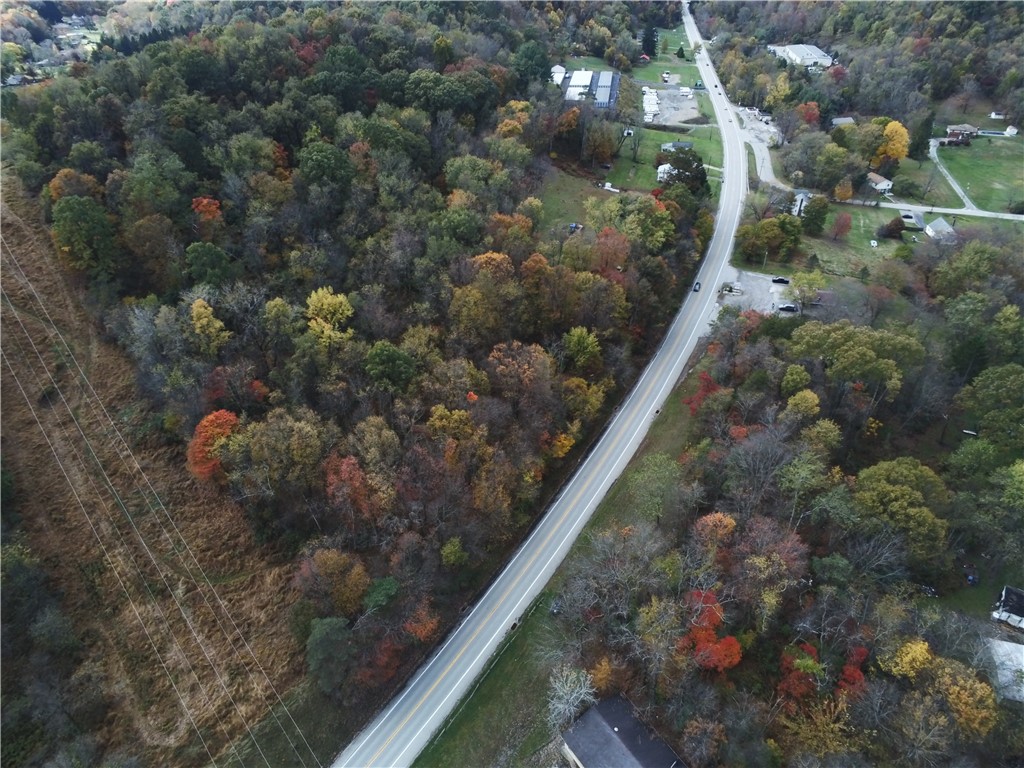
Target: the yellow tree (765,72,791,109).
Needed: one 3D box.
[{"bbox_3d":[164.197,-182.281,422.012,14.960,20.000,14.960,-1,36,0],"label":"yellow tree"}]

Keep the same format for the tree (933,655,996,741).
[{"bbox_3d":[70.990,50.110,107.320,9.500,14.000,9.500,-1,37,0],"label":"tree"}]

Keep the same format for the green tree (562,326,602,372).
[{"bbox_3d":[20.615,-9.629,199.730,11.630,15.000,11.630,-1,36,0],"label":"green tree"}]

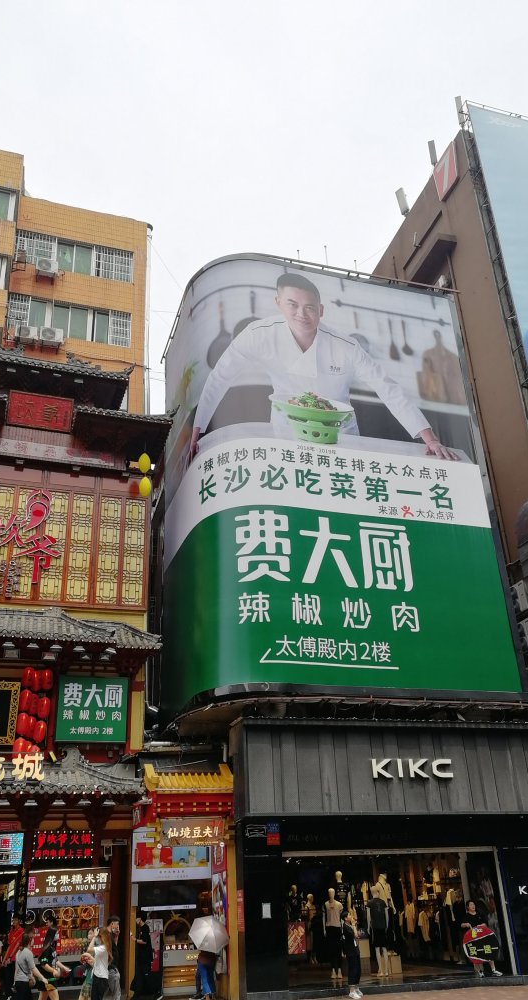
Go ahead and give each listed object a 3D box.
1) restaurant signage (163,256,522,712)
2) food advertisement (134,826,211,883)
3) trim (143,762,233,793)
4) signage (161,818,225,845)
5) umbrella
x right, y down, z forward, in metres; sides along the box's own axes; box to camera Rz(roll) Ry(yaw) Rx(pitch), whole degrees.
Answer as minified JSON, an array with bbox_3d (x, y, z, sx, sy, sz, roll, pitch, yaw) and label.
[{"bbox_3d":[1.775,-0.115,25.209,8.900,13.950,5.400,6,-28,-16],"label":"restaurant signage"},{"bbox_3d":[-2.189,8.485,18.718,1.930,1.170,0.130,6,-28,-16],"label":"food advertisement"},{"bbox_3d":[-1.837,6.743,18.904,2.020,0.750,0.900,6,-28,-16],"label":"trim"},{"bbox_3d":[-1.644,7.681,18.029,1.470,0.580,0.110,6,-28,-16],"label":"signage"},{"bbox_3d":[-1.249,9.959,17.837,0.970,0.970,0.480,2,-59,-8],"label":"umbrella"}]

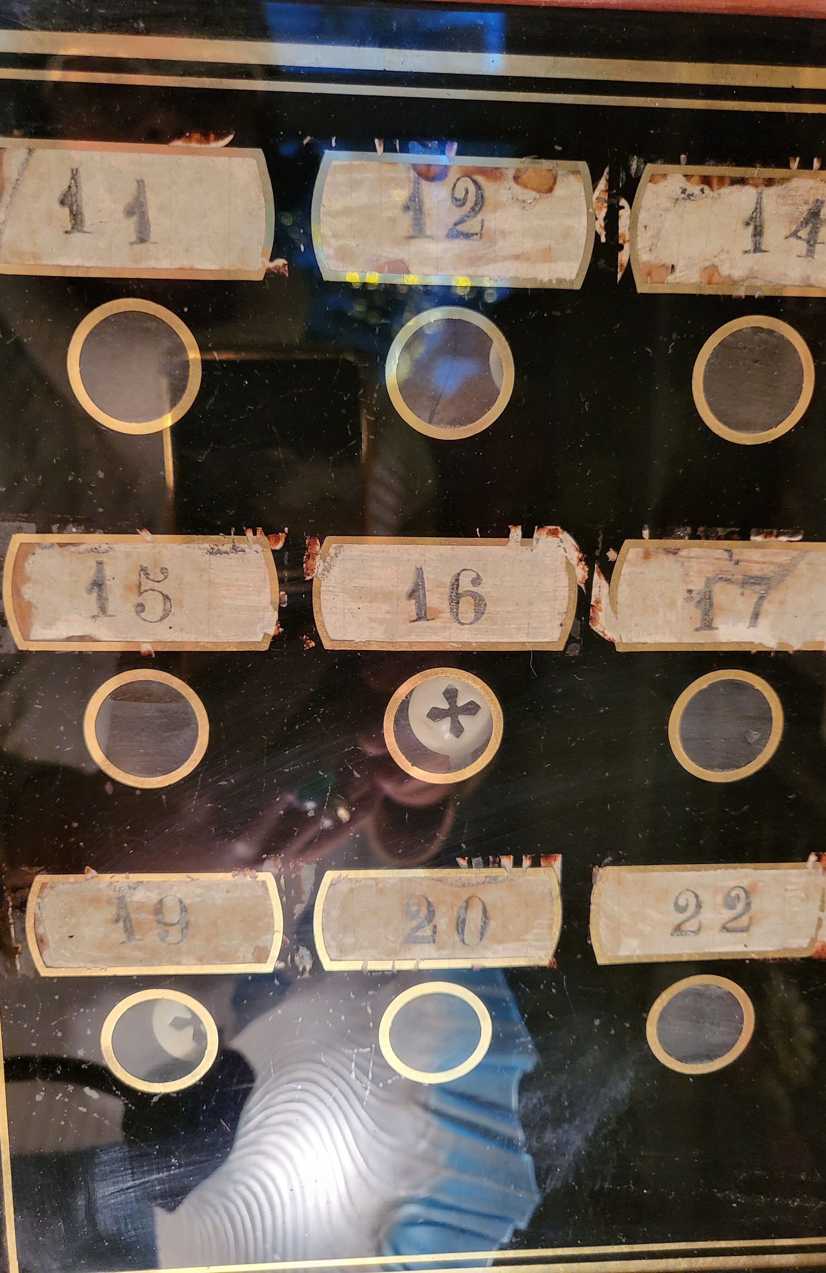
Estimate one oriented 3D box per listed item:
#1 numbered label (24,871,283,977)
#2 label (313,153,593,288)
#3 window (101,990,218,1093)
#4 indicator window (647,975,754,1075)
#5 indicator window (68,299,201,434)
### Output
[{"bbox_3d":[-0.054,0.060,0.200,0.053,0.023,0.003,0,11,-4],"label":"numbered label"},{"bbox_3d":[0.008,-0.077,0.178,0.053,0.023,0.003,0,11,-4],"label":"label"},{"bbox_3d":[-0.055,0.088,0.207,0.025,0.025,0.004,0,11,-4],"label":"window"},{"bbox_3d":[0.065,0.087,0.214,0.025,0.025,0.004,0,11,-4],"label":"indicator window"},{"bbox_3d":[-0.053,-0.051,0.181,0.025,0.025,0.004,0,11,-4],"label":"indicator window"}]

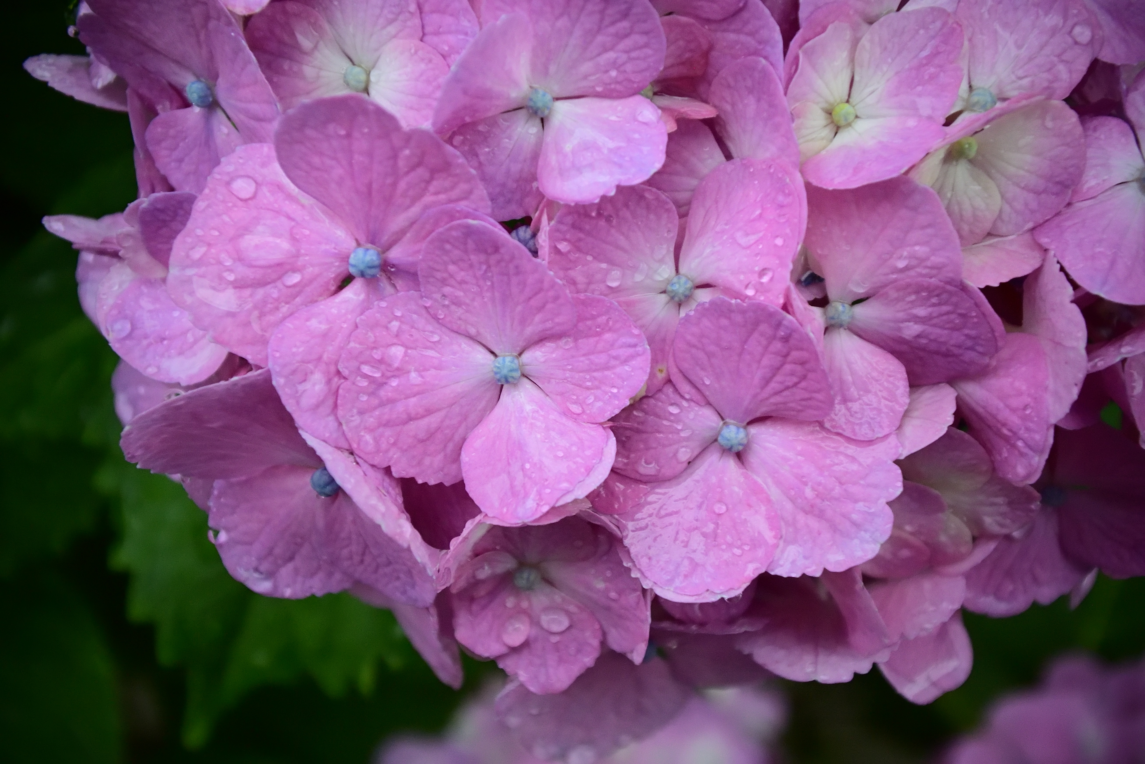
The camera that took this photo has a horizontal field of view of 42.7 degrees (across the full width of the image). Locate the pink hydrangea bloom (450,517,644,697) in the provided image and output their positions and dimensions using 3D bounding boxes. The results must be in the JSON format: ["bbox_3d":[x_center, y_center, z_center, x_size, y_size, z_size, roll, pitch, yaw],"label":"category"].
[{"bbox_3d":[-0.004,0.037,0.248,0.035,0.032,0.016,0,14,0],"label":"pink hydrangea bloom"}]

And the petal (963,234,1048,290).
[{"bbox_3d":[0.077,-0.024,0.262,0.016,0.014,0.010,0,0,-6],"label":"petal"}]

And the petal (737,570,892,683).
[{"bbox_3d":[0.044,0.043,0.264,0.028,0.023,0.015,0,6,0],"label":"petal"}]

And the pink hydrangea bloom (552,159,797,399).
[{"bbox_3d":[0.016,-0.017,0.232,0.041,0.039,0.014,-2,-12,-3],"label":"pink hydrangea bloom"}]

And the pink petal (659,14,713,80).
[{"bbox_3d":[0.019,-0.057,0.248,0.009,0.012,0.006,-5,-10,-9],"label":"pink petal"}]

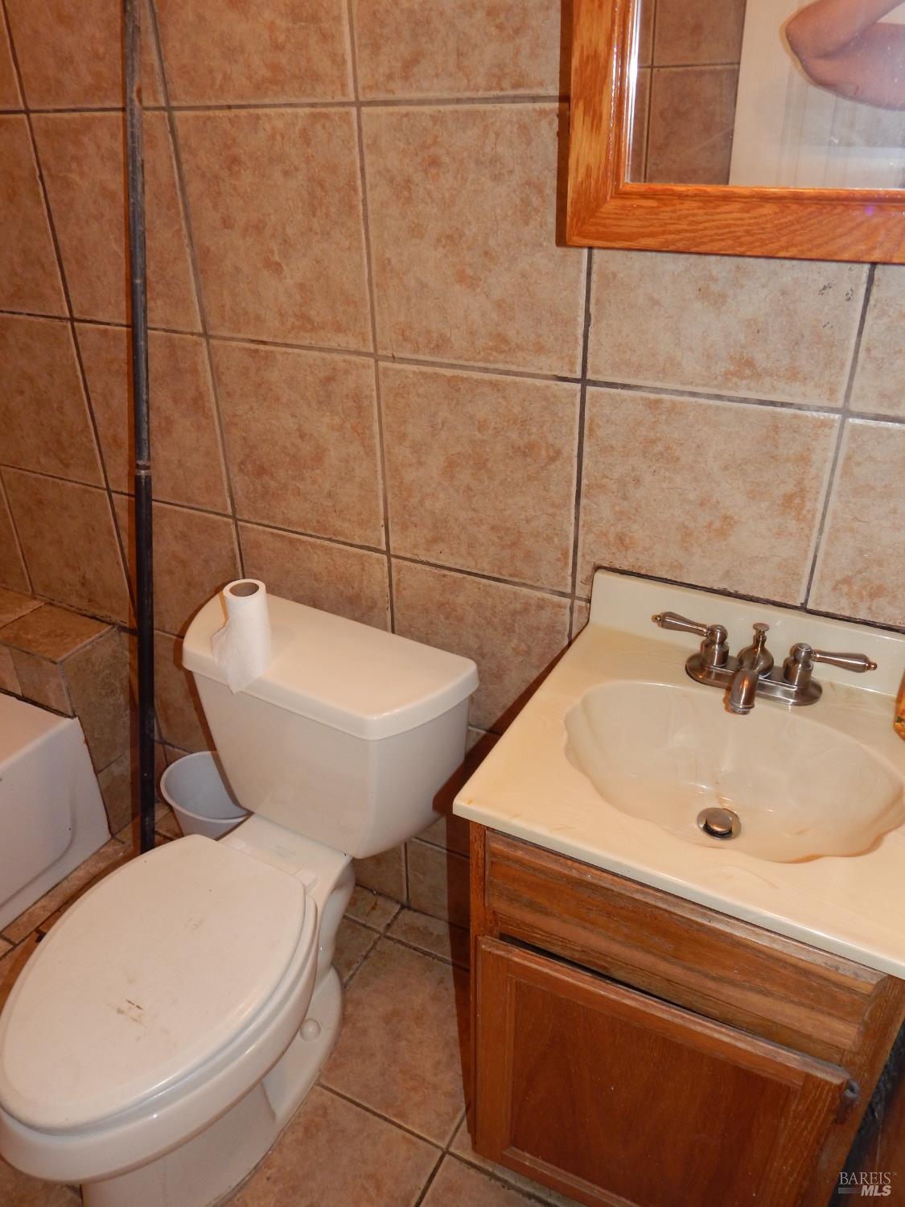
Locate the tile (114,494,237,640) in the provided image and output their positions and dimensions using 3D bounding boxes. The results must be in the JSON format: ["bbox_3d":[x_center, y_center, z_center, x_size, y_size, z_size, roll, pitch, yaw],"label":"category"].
[{"bbox_3d":[-0.506,-0.049,1.659,0.301,0.301,0.013,14,33,25],"label":"tile"}]

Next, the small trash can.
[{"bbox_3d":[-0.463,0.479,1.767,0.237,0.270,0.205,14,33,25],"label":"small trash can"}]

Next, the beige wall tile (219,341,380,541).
[{"bbox_3d":[-0.239,-0.250,1.373,0.301,0.301,0.013,14,33,25],"label":"beige wall tile"}]

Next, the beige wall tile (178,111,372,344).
[{"bbox_3d":[-0.248,-0.520,1.221,0.301,0.301,0.013,14,33,25],"label":"beige wall tile"}]

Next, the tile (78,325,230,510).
[{"bbox_3d":[-0.512,-0.319,1.506,0.301,0.301,0.013,14,33,25],"label":"tile"}]

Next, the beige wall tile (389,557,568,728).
[{"bbox_3d":[0.041,0.088,1.392,0.301,0.301,0.013,14,33,25],"label":"beige wall tile"}]

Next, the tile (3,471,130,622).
[{"bbox_3d":[-0.777,-0.117,1.790,0.301,0.301,0.013,14,33,25],"label":"tile"}]

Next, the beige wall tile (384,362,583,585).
[{"bbox_3d":[0.035,-0.181,1.239,0.301,0.301,0.013,14,33,25],"label":"beige wall tile"}]

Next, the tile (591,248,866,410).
[{"bbox_3d":[0.299,-0.383,0.955,0.301,0.301,0.013,14,33,25],"label":"tile"}]

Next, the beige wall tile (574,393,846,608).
[{"bbox_3d":[0.307,-0.113,1.107,0.301,0.301,0.013,14,33,25],"label":"beige wall tile"}]

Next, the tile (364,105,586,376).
[{"bbox_3d":[0.027,-0.450,1.088,0.301,0.301,0.013,14,33,25],"label":"tile"}]

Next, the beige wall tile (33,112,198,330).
[{"bbox_3d":[-0.516,-0.588,1.351,0.301,0.301,0.013,14,33,25],"label":"beige wall tile"}]

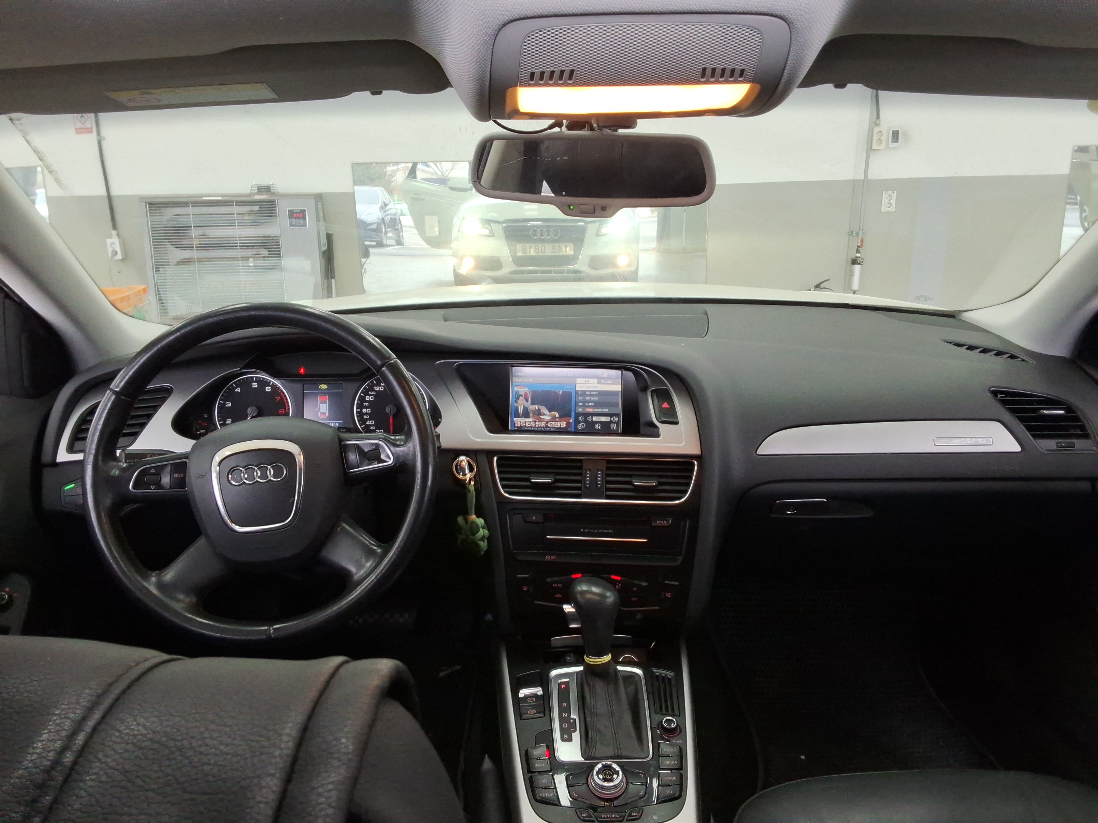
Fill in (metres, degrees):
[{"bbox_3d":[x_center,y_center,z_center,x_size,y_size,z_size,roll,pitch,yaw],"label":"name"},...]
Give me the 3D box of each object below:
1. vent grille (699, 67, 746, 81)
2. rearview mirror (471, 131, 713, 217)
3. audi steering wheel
[{"bbox_3d":[0.141,-0.275,0.719,0.038,0.006,0.018,-2,-15,-2],"label":"vent grille"},{"bbox_3d":[0.043,-0.236,0.880,0.243,0.080,0.044,8,19,20],"label":"rearview mirror"},{"bbox_3d":[-0.312,0.061,0.992,0.372,0.372,0.100,-6,-10,-8],"label":"audi steering wheel"}]

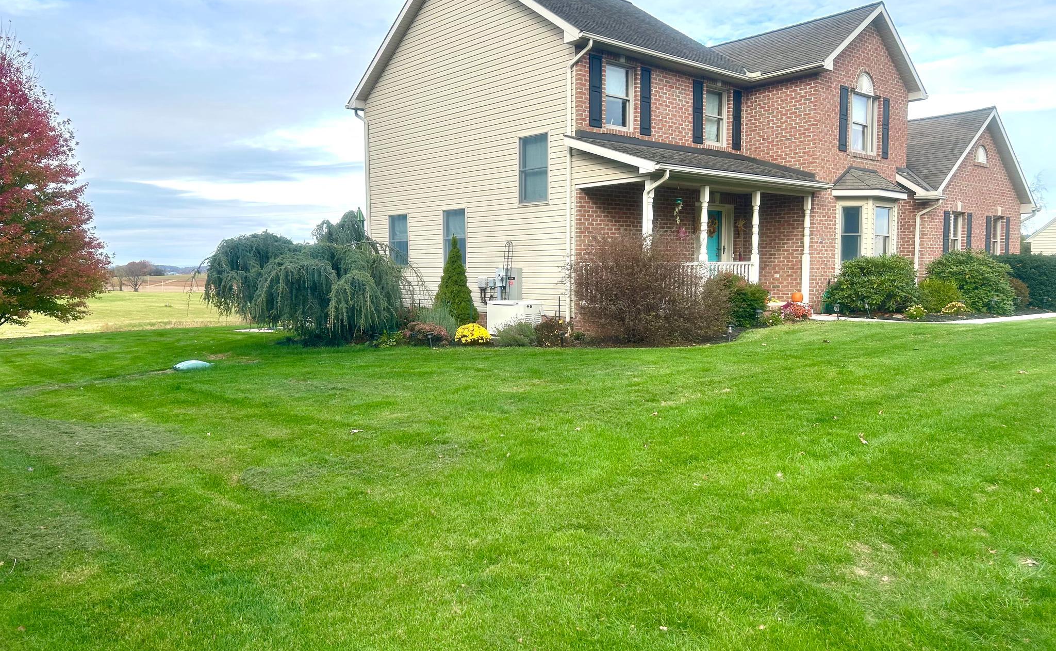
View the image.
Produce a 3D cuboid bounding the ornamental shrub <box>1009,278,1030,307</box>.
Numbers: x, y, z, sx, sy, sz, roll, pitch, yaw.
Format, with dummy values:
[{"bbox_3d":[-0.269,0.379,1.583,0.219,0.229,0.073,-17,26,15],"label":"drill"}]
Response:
[{"bbox_3d":[13.191,-0.913,21.404,0.656,0.788,0.626,2,5,32],"label":"ornamental shrub"}]

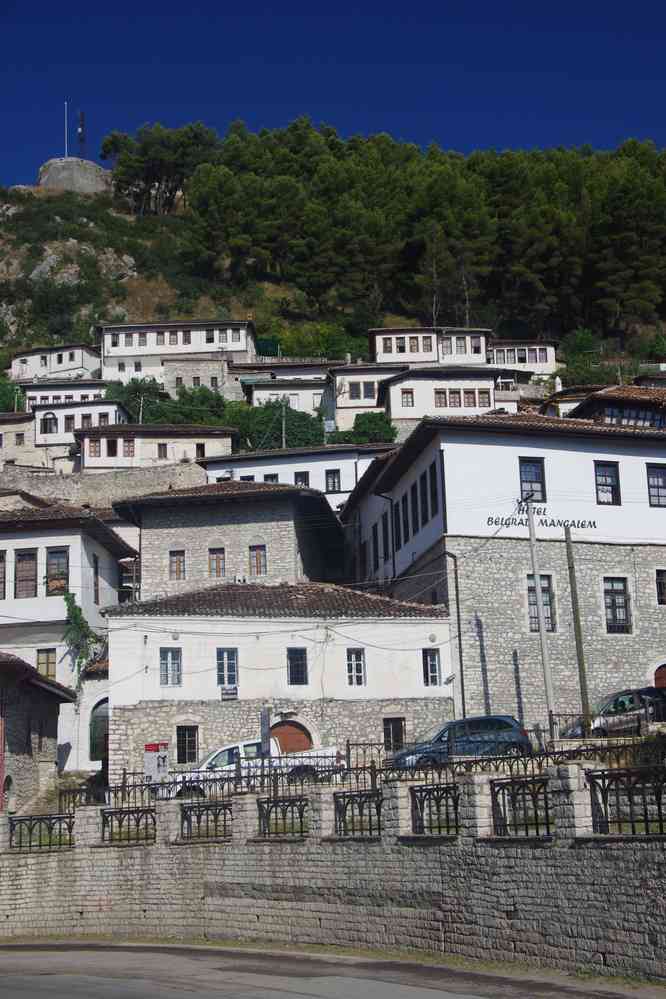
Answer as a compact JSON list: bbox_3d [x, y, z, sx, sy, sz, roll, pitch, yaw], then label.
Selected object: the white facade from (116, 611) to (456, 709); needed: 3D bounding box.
[{"bbox_3d":[-1.615,5.255,47.214,11.574,2.996,0.500,2,-14,-17],"label":"white facade"}]

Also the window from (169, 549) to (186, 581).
[{"bbox_3d":[-6.116,2.600,56.708,0.620,1.160,0.150,-4,-13,7],"label":"window"}]

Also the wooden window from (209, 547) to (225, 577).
[{"bbox_3d":[-4.743,2.564,58.996,0.664,1.225,0.150,-3,-13,6],"label":"wooden window"}]

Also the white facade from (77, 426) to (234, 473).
[{"bbox_3d":[-12.972,-3.575,106.347,11.238,3.120,0.600,-1,-13,-6],"label":"white facade"}]

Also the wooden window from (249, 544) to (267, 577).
[{"bbox_3d":[-2.917,2.386,56.295,0.640,1.190,0.150,-4,-13,7],"label":"wooden window"}]

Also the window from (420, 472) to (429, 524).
[{"bbox_3d":[3.386,-0.012,53.160,0.150,1.900,0.920,0,-13,-10],"label":"window"}]

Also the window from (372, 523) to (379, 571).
[{"bbox_3d":[1.853,2.109,61.852,0.150,1.900,0.920,0,-13,-10],"label":"window"}]

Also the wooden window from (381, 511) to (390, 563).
[{"bbox_3d":[2.102,1.509,57.767,0.150,1.860,0.950,0,-13,-9],"label":"wooden window"}]

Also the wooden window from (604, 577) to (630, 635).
[{"bbox_3d":[9.821,3.654,49.846,0.920,1.960,0.150,3,-13,-19],"label":"wooden window"}]

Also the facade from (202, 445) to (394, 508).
[{"bbox_3d":[-1.969,-1.117,83.334,11.050,3.254,0.600,-4,-13,9],"label":"facade"}]

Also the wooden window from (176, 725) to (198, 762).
[{"bbox_3d":[-4.437,7.460,43.982,0.650,1.110,0.150,2,-13,-17],"label":"wooden window"}]

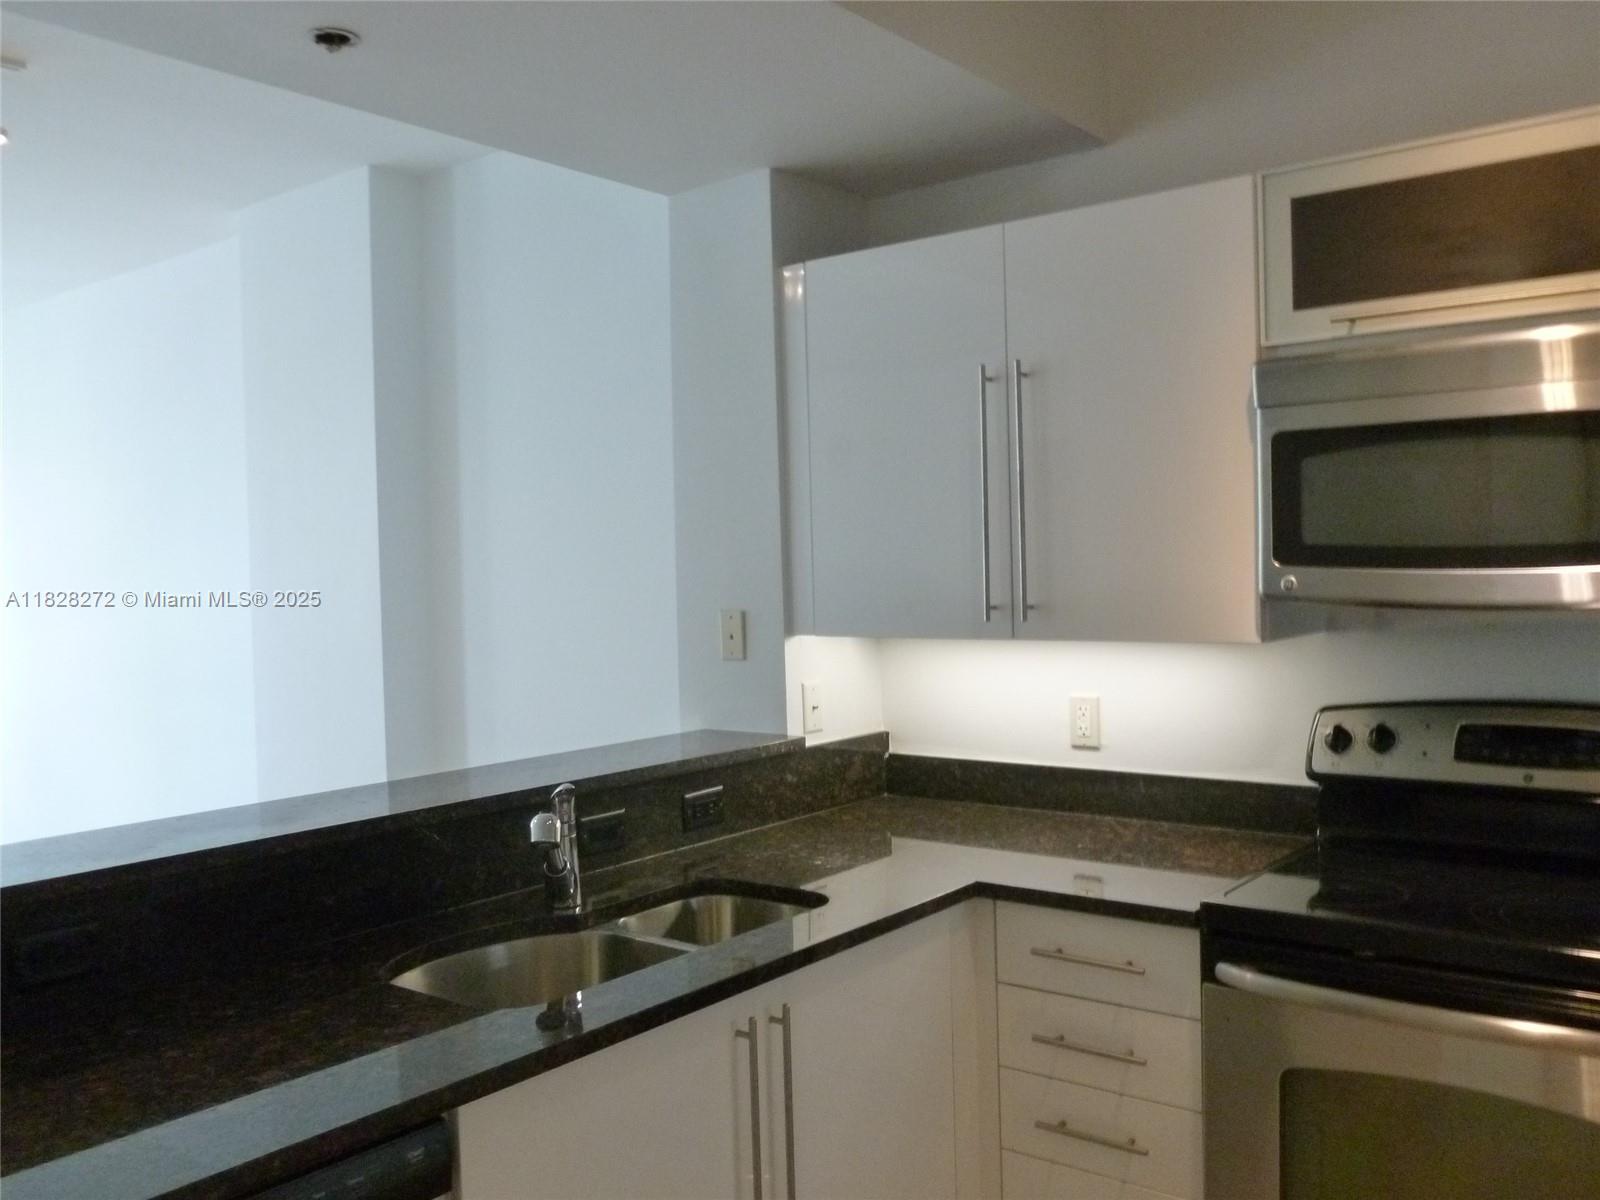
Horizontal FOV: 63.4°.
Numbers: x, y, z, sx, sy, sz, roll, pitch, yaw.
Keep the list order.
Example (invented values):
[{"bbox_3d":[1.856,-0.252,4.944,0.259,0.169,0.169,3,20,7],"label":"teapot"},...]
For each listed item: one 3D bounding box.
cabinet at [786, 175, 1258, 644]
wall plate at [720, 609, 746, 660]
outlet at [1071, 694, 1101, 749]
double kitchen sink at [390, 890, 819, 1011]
[{"bbox_3d":[0.488,-0.329,2.658,1.013,0.803,0.345,0,1,38],"label":"cabinet"},{"bbox_3d":[-0.155,0.083,2.973,0.071,0.115,0.008,-1,1,37],"label":"wall plate"},{"bbox_3d":[0.616,0.262,2.791,0.071,0.116,0.010,0,1,38],"label":"outlet"},{"bbox_3d":[-0.282,0.613,1.953,0.403,0.205,0.731,0,1,38],"label":"double kitchen sink"}]

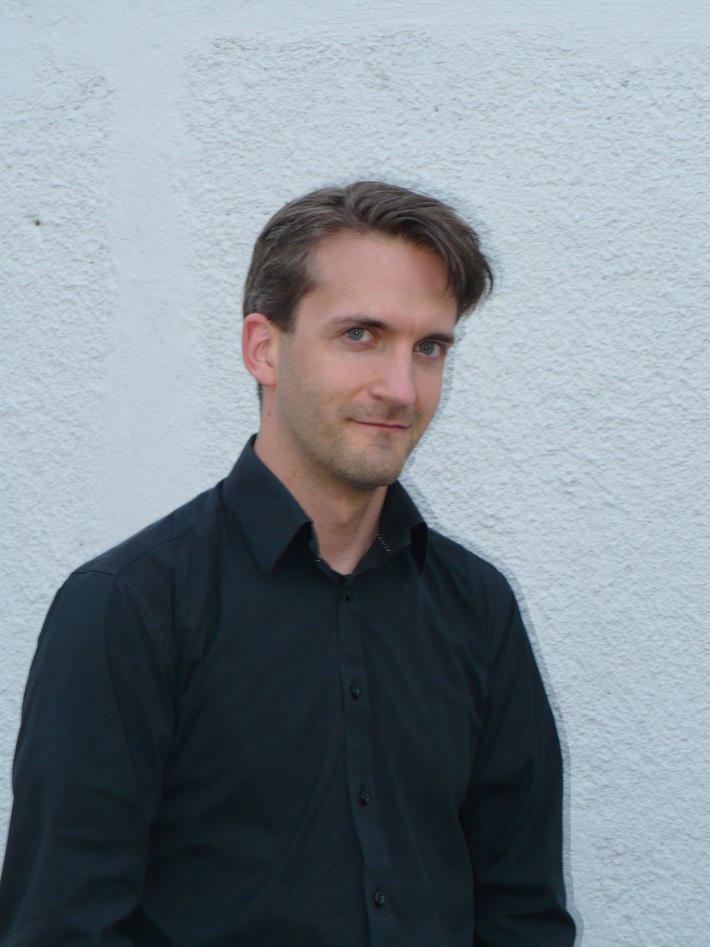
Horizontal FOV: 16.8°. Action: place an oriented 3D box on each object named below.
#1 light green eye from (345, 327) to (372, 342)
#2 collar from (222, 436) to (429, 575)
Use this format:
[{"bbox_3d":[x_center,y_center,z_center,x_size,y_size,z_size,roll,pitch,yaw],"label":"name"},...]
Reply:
[{"bbox_3d":[0.003,-0.108,1.875,0.025,0.013,0.014,8,6,-21],"label":"light green eye"},{"bbox_3d":[-0.024,0.026,1.950,0.165,0.110,0.150,-5,4,-29],"label":"collar"}]

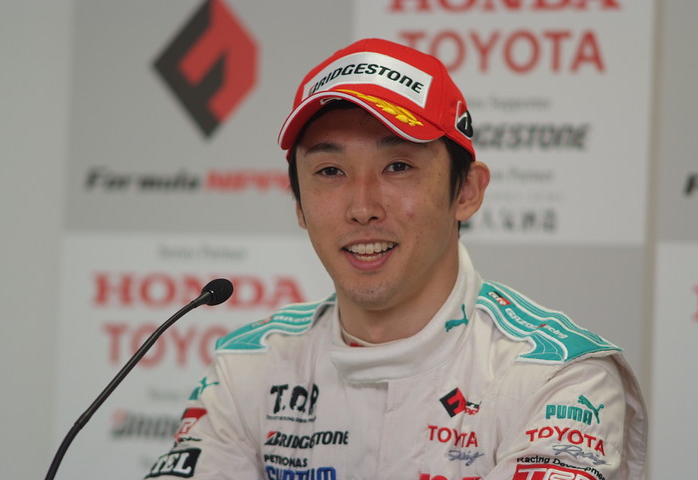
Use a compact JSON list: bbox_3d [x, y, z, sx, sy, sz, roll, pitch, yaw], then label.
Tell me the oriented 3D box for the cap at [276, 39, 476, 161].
[{"bbox_3d":[0.023,-0.127,4.890,0.170,0.125,0.260,-3,-9,15],"label":"cap"}]

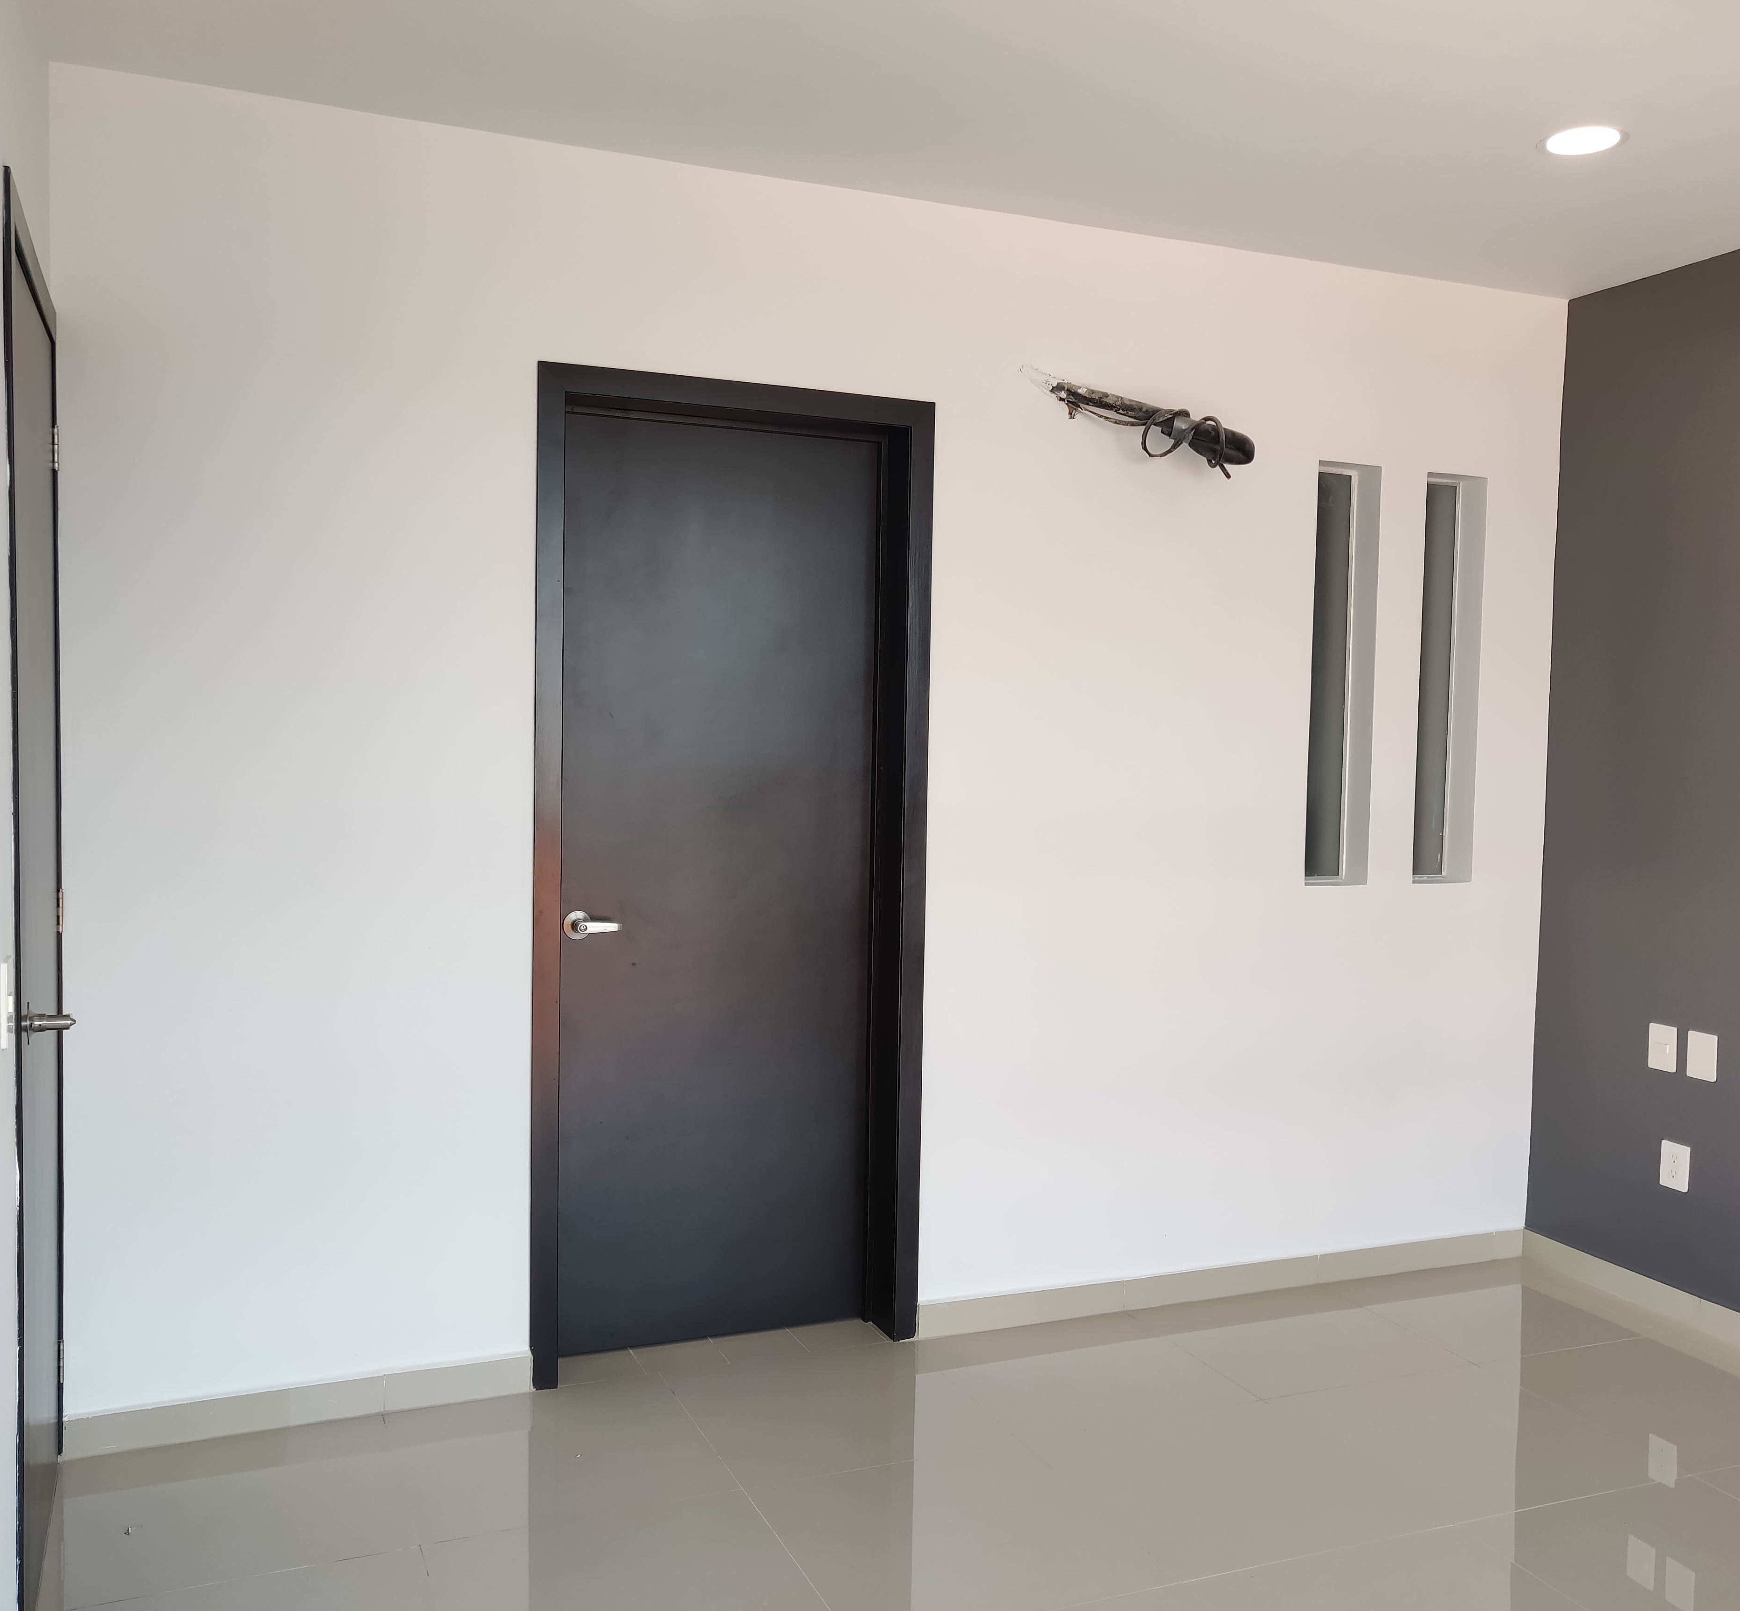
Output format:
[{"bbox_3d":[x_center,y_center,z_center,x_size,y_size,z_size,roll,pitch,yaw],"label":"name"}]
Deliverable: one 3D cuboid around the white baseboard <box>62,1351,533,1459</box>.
[{"bbox_3d":[-1.155,1.235,3.200,0.905,0.079,0.015,0,3,-23],"label":"white baseboard"}]

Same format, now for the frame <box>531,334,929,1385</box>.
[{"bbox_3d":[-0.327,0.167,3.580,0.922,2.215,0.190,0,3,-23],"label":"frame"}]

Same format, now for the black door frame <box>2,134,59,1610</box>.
[{"bbox_3d":[-1.419,0.226,2.614,0.040,2.143,0.714,0,3,-23],"label":"black door frame"}]

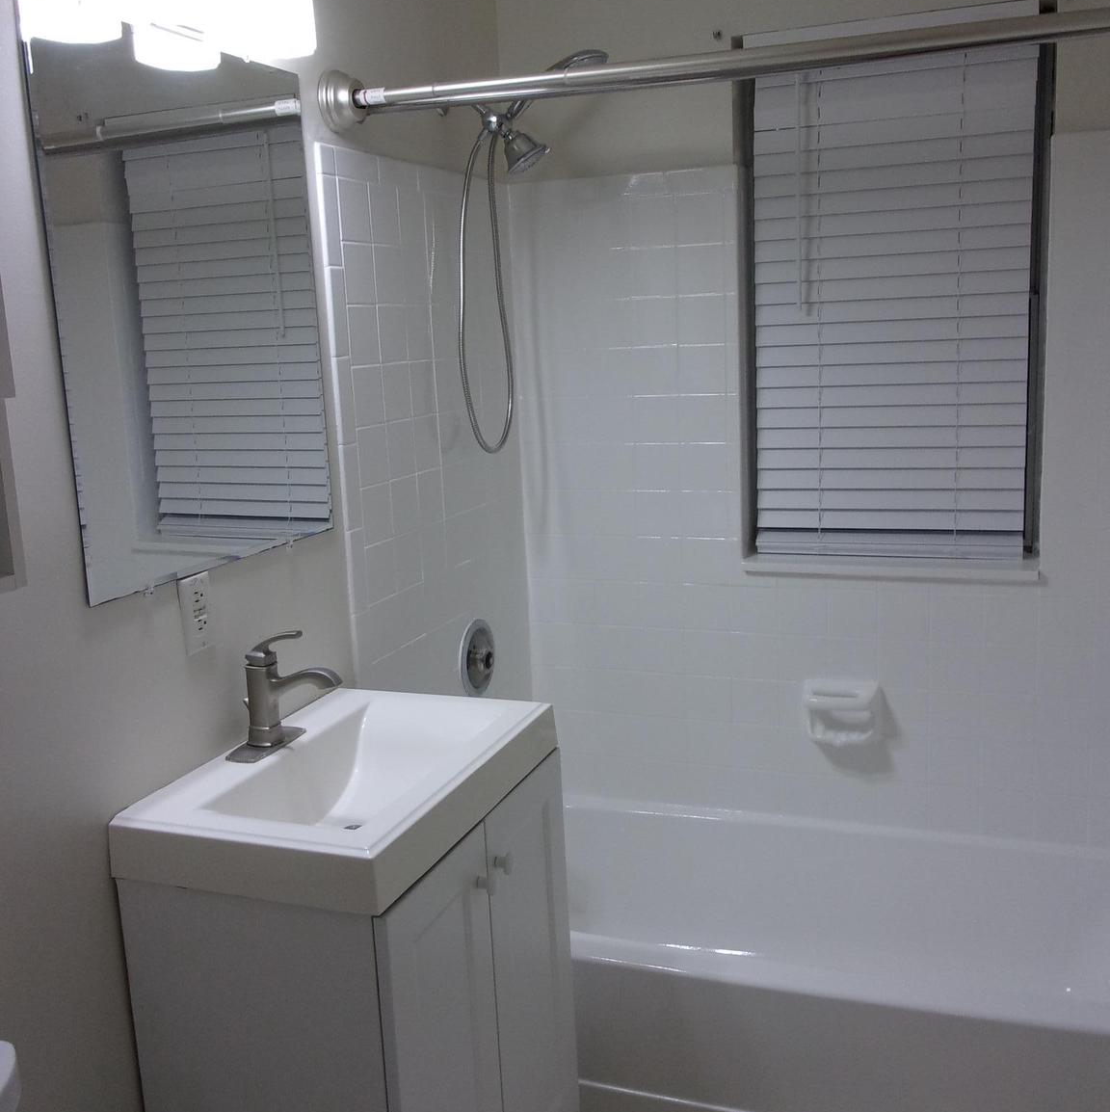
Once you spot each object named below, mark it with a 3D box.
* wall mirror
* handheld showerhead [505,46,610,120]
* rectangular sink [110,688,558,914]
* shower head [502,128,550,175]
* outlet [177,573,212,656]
[{"bbox_3d":[-0.506,-0.354,1.730,0.020,0.740,0.608,1,11,20],"label":"wall mirror"},{"bbox_3d":[0.010,-0.934,2.372,0.225,0.065,0.085,-28,0,23],"label":"handheld showerhead"},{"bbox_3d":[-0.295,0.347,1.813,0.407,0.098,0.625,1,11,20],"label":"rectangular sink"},{"bbox_3d":[-0.071,-0.805,2.361,0.088,0.073,0.088,-33,3,15],"label":"shower head"},{"bbox_3d":[-0.522,0.086,1.762,0.010,0.114,0.071,1,11,20],"label":"outlet"}]

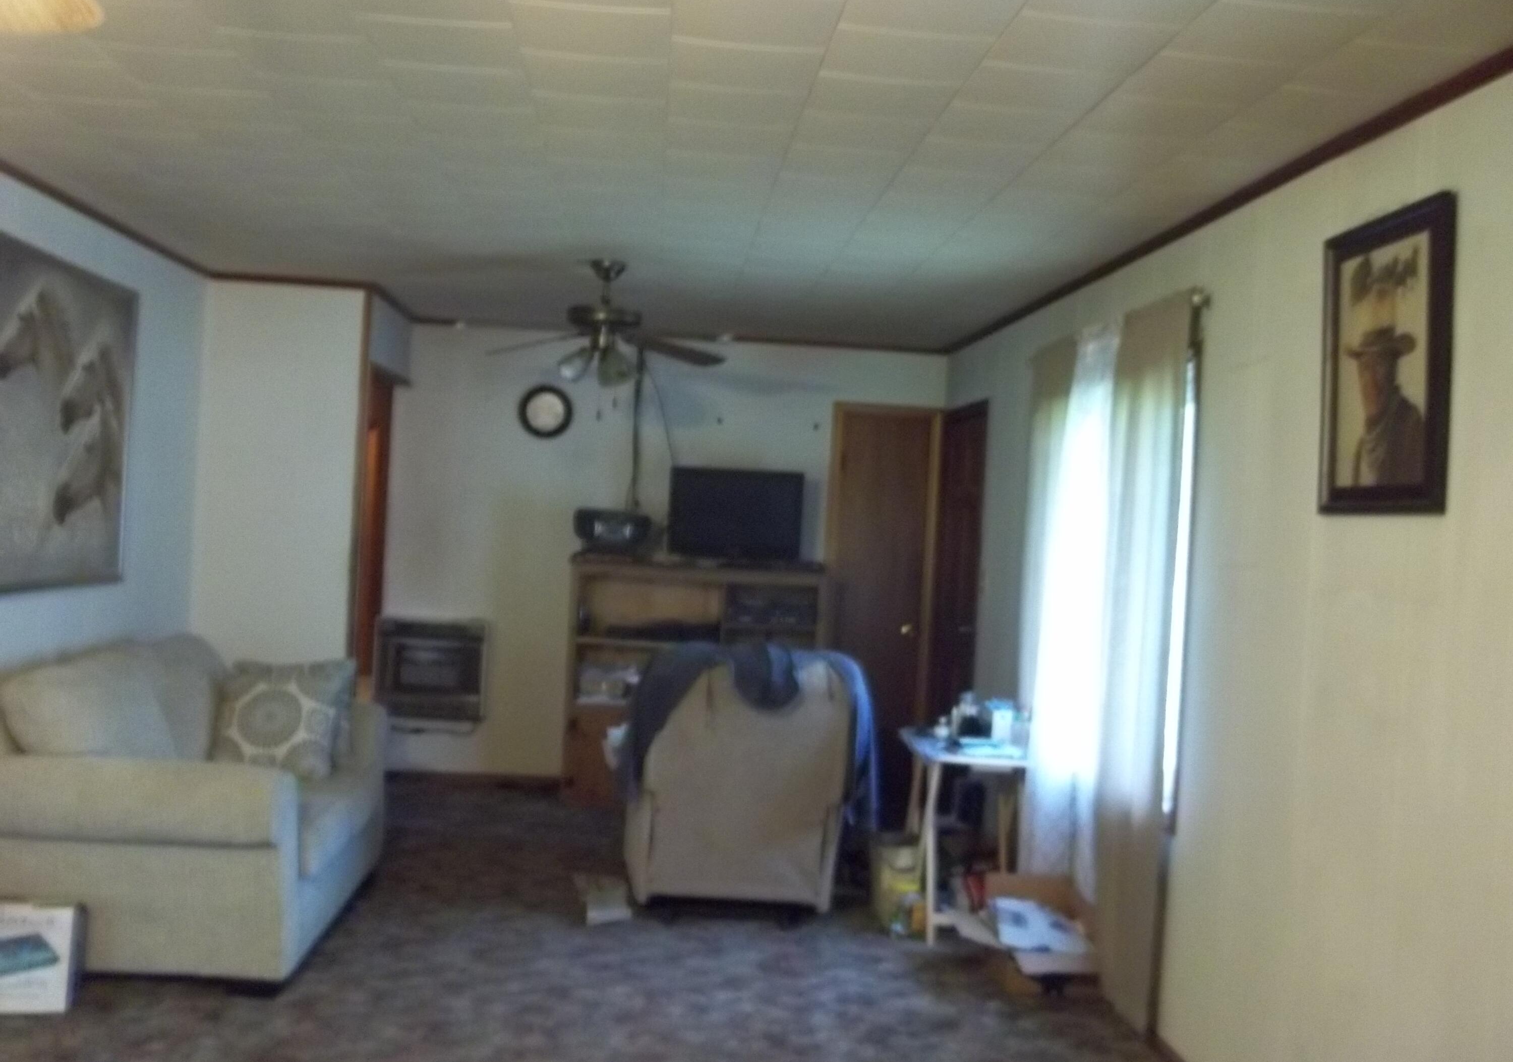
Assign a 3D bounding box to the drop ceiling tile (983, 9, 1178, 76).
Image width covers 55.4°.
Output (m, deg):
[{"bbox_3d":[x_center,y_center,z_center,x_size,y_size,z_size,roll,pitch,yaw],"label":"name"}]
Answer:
[{"bbox_3d":[0.607,-0.927,2.733,0.305,0.020,0.305,3,1,-4],"label":"drop ceiling tile"}]

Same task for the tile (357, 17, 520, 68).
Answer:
[{"bbox_3d":[-0.633,-0.995,2.942,0.305,0.020,0.305,3,1,-4],"label":"tile"}]

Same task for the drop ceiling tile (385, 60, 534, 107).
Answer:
[{"bbox_3d":[-0.662,-1.008,3.239,0.305,0.020,0.305,3,1,-4],"label":"drop ceiling tile"}]

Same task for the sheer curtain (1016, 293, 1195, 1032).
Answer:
[{"bbox_3d":[1.135,0.383,4.987,0.110,2.134,1.716,3,1,-4],"label":"sheer curtain"}]

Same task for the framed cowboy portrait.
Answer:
[{"bbox_3d":[1.289,-0.345,2.977,0.027,0.610,0.478,3,0,-4],"label":"framed cowboy portrait"}]

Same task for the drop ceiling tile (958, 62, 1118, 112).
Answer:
[{"bbox_3d":[0.582,-0.930,3.008,0.305,0.016,0.300,3,0,-4],"label":"drop ceiling tile"}]

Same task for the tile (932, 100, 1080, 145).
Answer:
[{"bbox_3d":[0.570,-0.945,3.332,0.305,0.020,0.305,3,1,-4],"label":"tile"}]

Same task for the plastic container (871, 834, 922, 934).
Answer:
[{"bbox_3d":[0.483,1.212,4.972,0.160,0.325,0.200,3,0,-4],"label":"plastic container"}]

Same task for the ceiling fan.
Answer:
[{"bbox_3d":[-0.571,-0.789,5.498,1.100,0.480,1.100,3,1,-4],"label":"ceiling fan"}]

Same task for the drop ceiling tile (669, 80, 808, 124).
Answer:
[{"bbox_3d":[-0.046,-0.970,3.286,0.305,0.020,0.305,3,1,-4],"label":"drop ceiling tile"}]

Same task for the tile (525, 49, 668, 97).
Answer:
[{"bbox_3d":[-0.339,-0.982,3.108,0.305,0.020,0.305,3,1,-4],"label":"tile"}]

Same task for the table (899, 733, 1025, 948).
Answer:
[{"bbox_3d":[0.778,1.100,5.193,0.430,0.660,0.500,3,1,-4],"label":"table"}]

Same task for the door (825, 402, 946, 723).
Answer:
[{"bbox_3d":[0.638,0.373,7.510,0.585,2.045,0.080,3,1,-4],"label":"door"}]

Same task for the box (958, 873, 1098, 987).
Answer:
[{"bbox_3d":[0.886,1.306,4.763,0.370,0.270,0.450,3,1,-4],"label":"box"}]

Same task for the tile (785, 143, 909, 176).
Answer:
[{"bbox_3d":[0.224,-0.953,3.695,0.305,0.016,0.300,3,0,-4],"label":"tile"}]

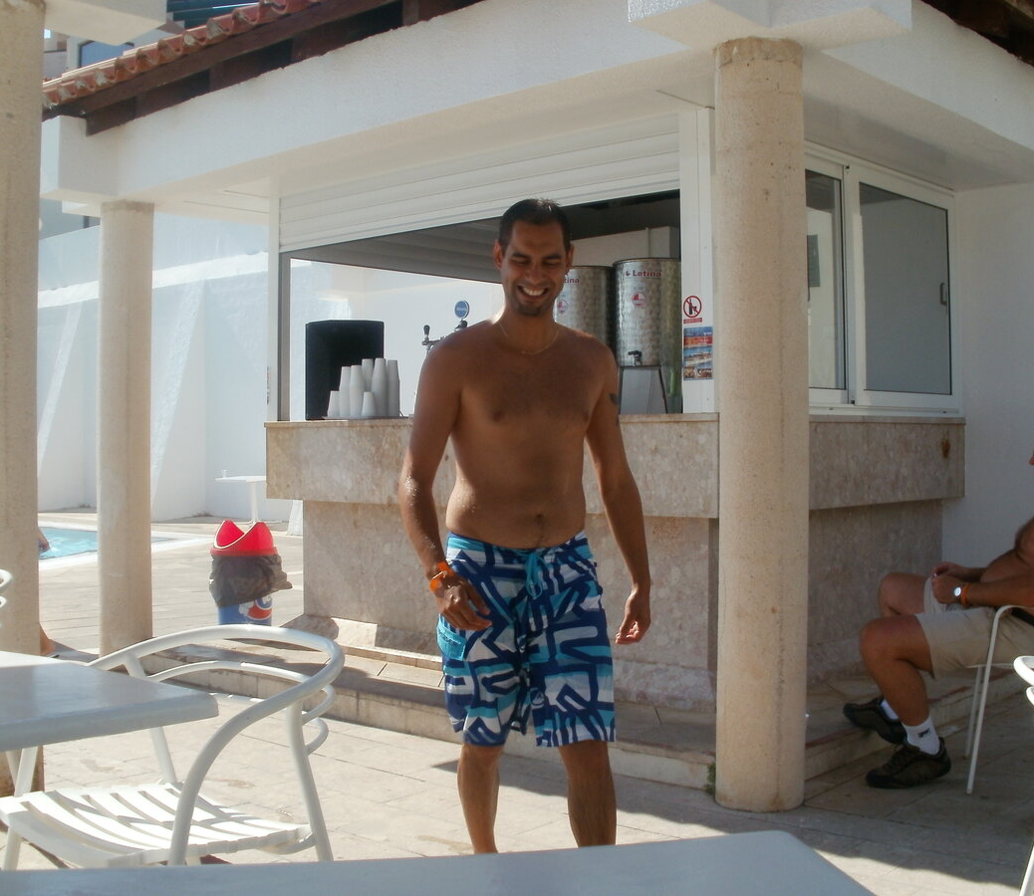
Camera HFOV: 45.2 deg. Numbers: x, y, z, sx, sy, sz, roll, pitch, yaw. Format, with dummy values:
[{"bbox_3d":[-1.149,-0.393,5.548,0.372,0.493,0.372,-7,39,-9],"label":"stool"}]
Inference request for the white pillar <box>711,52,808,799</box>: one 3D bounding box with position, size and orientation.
[{"bbox_3d":[0.805,-0.077,4.110,0.298,2.470,0.298,0,0,0],"label":"white pillar"}]

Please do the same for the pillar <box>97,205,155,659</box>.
[{"bbox_3d":[-2.158,-0.082,6.880,0.295,2.470,0.295,0,0,42],"label":"pillar"}]

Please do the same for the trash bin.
[{"bbox_3d":[-1.677,0.800,7.802,0.460,0.700,0.440,0,0,0],"label":"trash bin"}]

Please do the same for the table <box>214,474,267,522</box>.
[{"bbox_3d":[-3.946,0.776,18.802,0.900,0.690,0.850,0,0,42],"label":"table"}]

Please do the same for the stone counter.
[{"bbox_3d":[0.480,0.441,6.491,2.830,1.170,2.280,0,0,42],"label":"stone counter"}]

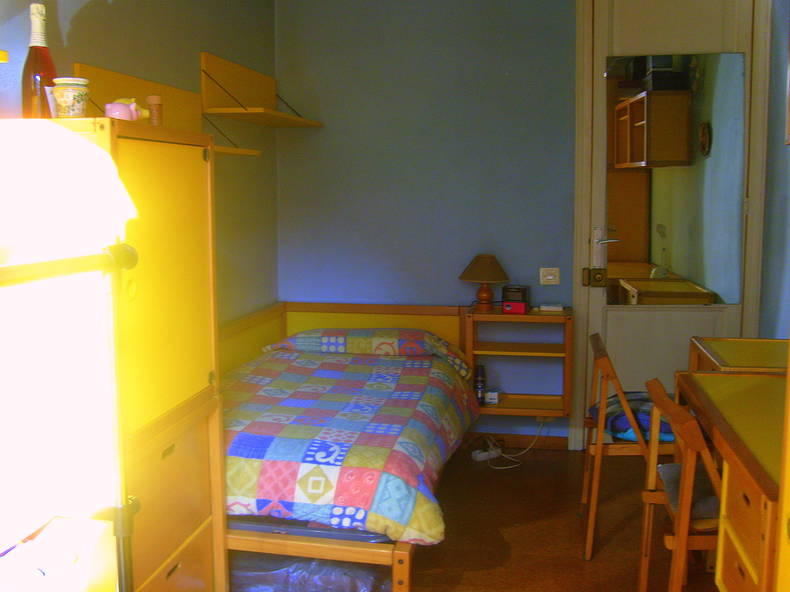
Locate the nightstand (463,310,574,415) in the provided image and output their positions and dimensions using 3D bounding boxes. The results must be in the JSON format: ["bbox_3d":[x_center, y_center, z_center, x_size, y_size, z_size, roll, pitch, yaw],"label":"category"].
[{"bbox_3d":[0.620,0.316,3.965,0.501,0.485,0.293,1,8,11],"label":"nightstand"}]

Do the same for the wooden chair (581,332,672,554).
[{"bbox_3d":[0.934,0.559,3.008,0.449,0.770,0.449,1,8,11],"label":"wooden chair"}]

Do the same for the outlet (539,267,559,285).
[{"bbox_3d":[0.782,-0.098,4.023,0.095,0.081,0.014,1,8,11],"label":"outlet"}]

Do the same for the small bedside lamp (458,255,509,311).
[{"bbox_3d":[0.448,-0.063,3.937,0.247,0.278,0.247,1,8,11],"label":"small bedside lamp"}]

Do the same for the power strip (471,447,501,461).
[{"bbox_3d":[0.450,0.799,4.038,0.165,0.042,0.055,-6,9,-33],"label":"power strip"}]

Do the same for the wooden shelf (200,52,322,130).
[{"bbox_3d":[-0.587,-0.932,3.726,0.261,0.267,0.884,1,8,11],"label":"wooden shelf"}]

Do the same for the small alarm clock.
[{"bbox_3d":[0.586,0.019,3.872,0.119,0.128,0.084,1,8,11],"label":"small alarm clock"}]

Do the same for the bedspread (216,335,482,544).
[{"bbox_3d":[-0.252,0.435,3.203,1.112,0.328,1.849,1,8,11],"label":"bedspread"}]

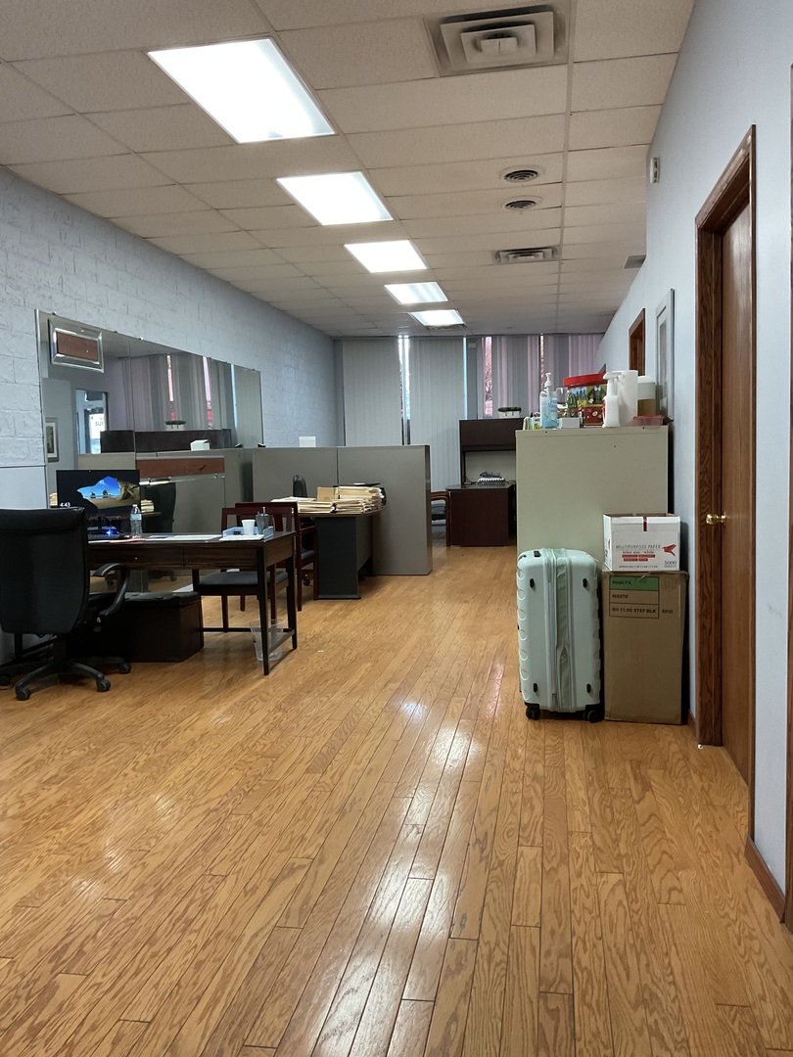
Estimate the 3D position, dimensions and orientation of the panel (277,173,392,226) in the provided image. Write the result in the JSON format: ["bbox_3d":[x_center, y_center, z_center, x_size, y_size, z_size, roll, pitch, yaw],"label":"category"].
[{"bbox_3d":[-0.395,-2.295,6.213,0.575,0.050,1.180,-1,5,10],"label":"panel"}]

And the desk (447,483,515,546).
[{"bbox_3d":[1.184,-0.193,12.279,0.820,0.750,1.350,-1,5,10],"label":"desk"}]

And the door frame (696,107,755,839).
[{"bbox_3d":[1.178,-0.133,3.051,0.140,2.110,1.020,-1,5,10],"label":"door frame"}]

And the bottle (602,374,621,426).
[{"bbox_3d":[1.068,-0.636,4.385,0.100,0.275,0.070,-1,5,10],"label":"bottle"}]

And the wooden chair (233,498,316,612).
[{"bbox_3d":[-0.981,0.207,7.389,0.540,0.880,0.610,-1,5,10],"label":"wooden chair"}]

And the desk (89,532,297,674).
[{"bbox_3d":[-1.443,0.432,5.455,1.550,0.745,0.710,-1,5,10],"label":"desk"}]

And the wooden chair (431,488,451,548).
[{"bbox_3d":[0.445,-0.190,12.064,0.600,0.820,0.600,-1,5,10],"label":"wooden chair"}]

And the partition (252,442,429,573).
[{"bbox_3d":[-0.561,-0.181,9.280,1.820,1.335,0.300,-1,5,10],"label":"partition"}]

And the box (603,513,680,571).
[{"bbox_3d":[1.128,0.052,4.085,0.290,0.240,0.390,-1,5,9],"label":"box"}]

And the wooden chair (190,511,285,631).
[{"bbox_3d":[-1.020,0.317,6.000,0.540,0.880,0.600,-1,5,10],"label":"wooden chair"}]

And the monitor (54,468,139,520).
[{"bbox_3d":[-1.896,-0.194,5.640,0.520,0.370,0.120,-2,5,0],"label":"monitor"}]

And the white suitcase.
[{"bbox_3d":[0.767,0.483,4.189,0.365,0.745,0.490,-1,5,10],"label":"white suitcase"}]

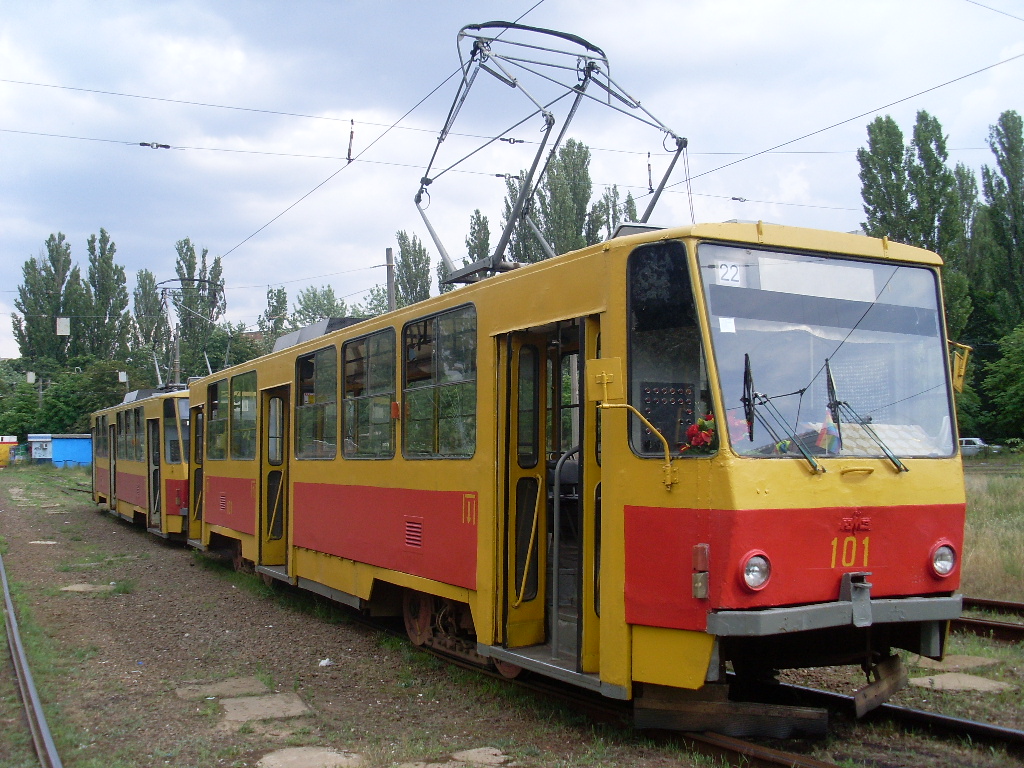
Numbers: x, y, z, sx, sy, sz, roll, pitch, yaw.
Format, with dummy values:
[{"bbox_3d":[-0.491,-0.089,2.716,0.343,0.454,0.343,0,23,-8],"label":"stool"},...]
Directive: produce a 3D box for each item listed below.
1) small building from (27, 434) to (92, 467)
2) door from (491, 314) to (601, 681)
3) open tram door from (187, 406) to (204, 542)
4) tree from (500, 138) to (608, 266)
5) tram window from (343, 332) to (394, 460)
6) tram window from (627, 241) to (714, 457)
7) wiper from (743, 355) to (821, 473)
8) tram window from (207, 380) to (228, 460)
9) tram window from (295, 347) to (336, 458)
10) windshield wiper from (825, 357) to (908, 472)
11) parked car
[{"bbox_3d":[-36.453,5.424,92.250,5.700,2.650,2.500,-1,-4,0],"label":"small building"},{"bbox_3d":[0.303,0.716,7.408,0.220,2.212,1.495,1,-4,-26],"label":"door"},{"bbox_3d":[-4.974,1.448,18.069,0.200,2.212,1.383,1,-4,-26],"label":"open tram door"},{"bbox_3d":[2.945,-5.140,74.292,7.000,22.259,6.500,-1,-4,0],"label":"tree"},{"bbox_3d":[-1.364,0.129,10.569,0.060,1.170,1.531,1,-4,-26],"label":"tram window"},{"bbox_3d":[0.872,-0.198,6.269,0.581,1.218,0.060,-4,-5,44],"label":"tram window"},{"bbox_3d":[1.494,0.163,6.247,0.470,0.650,0.090,1,-11,-26],"label":"wiper"},{"bbox_3d":[-4.340,0.543,16.595,0.060,1.170,1.631,1,-4,-26],"label":"tram window"},{"bbox_3d":[-2.124,0.235,12.109,0.060,1.170,1.581,1,-4,-26],"label":"tram window"},{"bbox_3d":[2.055,0.174,6.501,0.500,0.650,0.090,1,-11,-26],"label":"windshield wiper"},{"bbox_3d":[31.398,4.476,78.000,4.500,1.470,1.720,-3,-5,38],"label":"parked car"}]

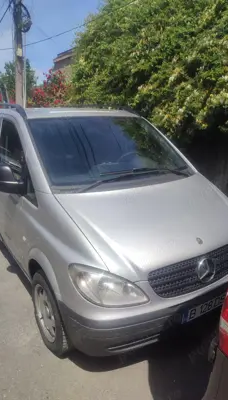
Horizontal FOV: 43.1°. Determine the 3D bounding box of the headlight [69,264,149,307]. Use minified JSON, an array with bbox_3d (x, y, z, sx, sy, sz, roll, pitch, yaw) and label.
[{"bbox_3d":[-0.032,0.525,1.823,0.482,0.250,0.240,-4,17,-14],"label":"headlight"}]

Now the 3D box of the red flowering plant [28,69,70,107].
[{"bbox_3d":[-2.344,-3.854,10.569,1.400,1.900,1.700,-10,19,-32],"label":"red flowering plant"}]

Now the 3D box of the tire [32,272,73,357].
[{"bbox_3d":[-0.454,0.891,2.312,0.210,0.665,0.665,-10,19,-32],"label":"tire"}]

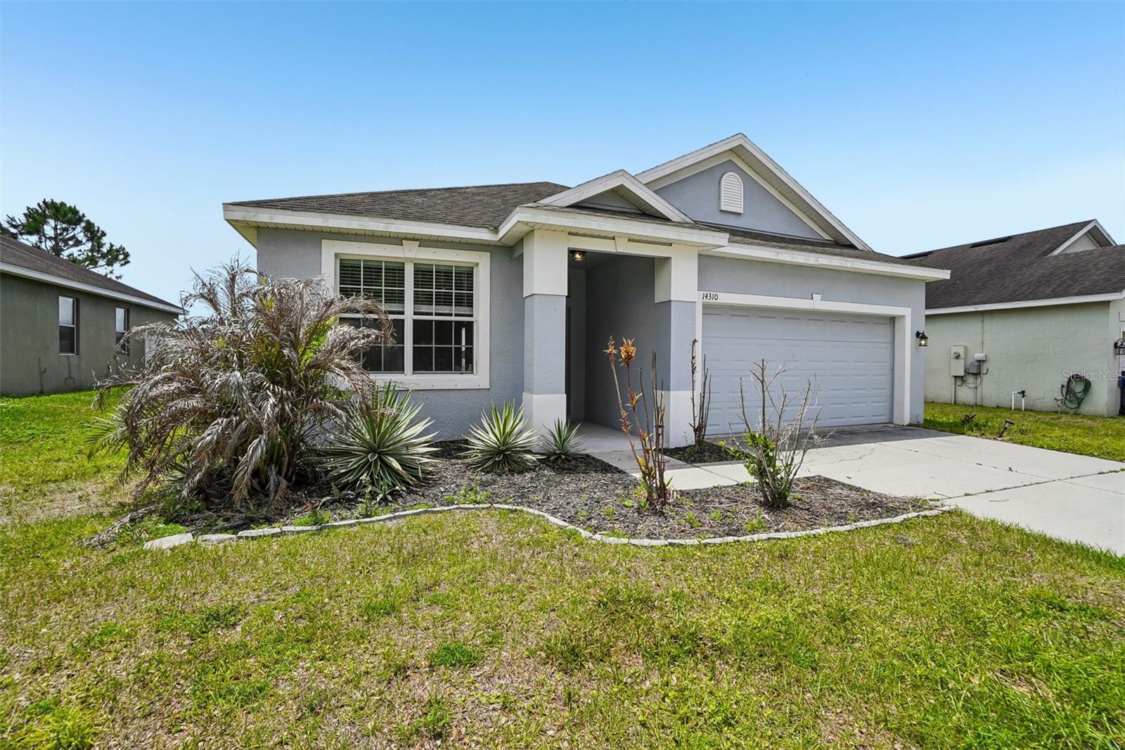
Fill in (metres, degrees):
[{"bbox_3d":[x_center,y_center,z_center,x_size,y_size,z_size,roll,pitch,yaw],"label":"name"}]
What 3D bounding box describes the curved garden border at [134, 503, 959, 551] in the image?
[{"bbox_3d":[0.310,1.092,3.590,6.150,0.120,1.000,0,1,-2],"label":"curved garden border"}]

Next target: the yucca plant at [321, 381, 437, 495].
[{"bbox_3d":[-1.867,0.568,4.750,1.130,1.040,1.120,0,1,0],"label":"yucca plant"}]

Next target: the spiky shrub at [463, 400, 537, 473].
[{"bbox_3d":[-0.703,0.666,5.350,0.860,0.790,0.840,0,1,0],"label":"spiky shrub"}]

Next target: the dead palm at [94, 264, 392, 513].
[{"bbox_3d":[-3.085,-0.031,4.500,2.550,2.280,2.400,0,1,0],"label":"dead palm"}]

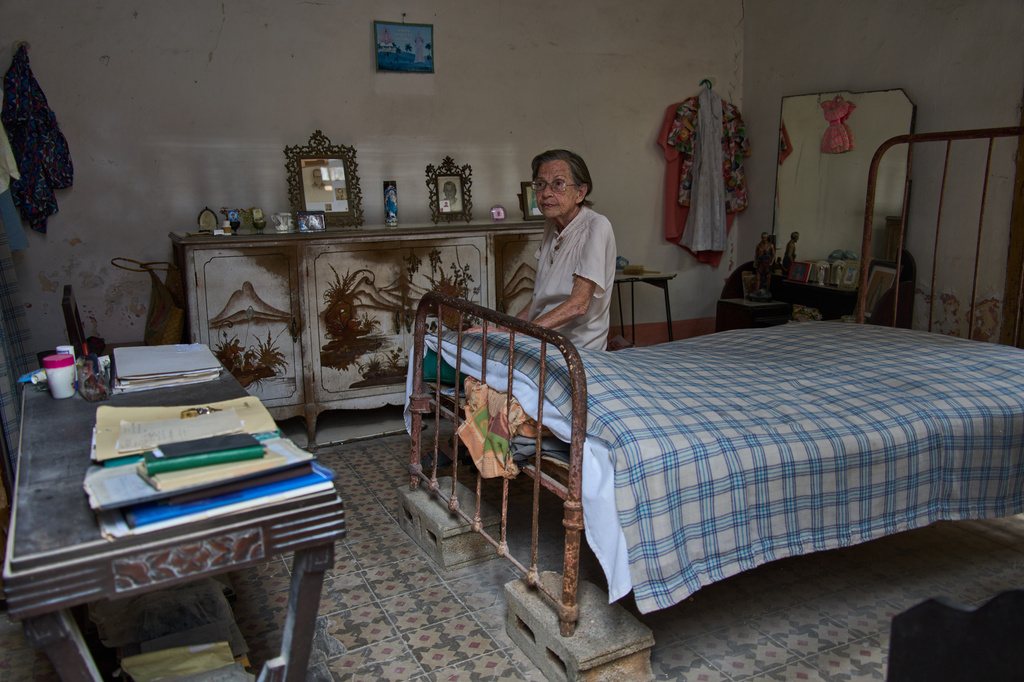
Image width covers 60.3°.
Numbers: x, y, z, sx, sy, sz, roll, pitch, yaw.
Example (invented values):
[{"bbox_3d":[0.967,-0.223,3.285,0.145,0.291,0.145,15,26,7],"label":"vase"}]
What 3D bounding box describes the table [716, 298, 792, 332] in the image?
[{"bbox_3d":[1.275,-0.010,4.687,0.270,0.400,0.270,-7,13,-24],"label":"table"}]

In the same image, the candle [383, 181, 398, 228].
[{"bbox_3d":[-0.554,-0.625,4.030,0.060,0.205,0.060,-7,13,-24],"label":"candle"}]

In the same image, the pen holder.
[{"bbox_3d":[-0.869,0.076,1.830,0.060,0.097,0.056,-7,13,-24],"label":"pen holder"}]

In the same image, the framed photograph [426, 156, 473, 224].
[{"bbox_3d":[-0.288,-0.700,4.100,0.200,0.310,0.030,-7,5,-24],"label":"framed photograph"}]

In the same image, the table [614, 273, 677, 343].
[{"bbox_3d":[0.659,-0.062,4.660,0.380,0.550,0.340,-7,13,-24],"label":"table"}]

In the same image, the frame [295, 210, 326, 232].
[{"bbox_3d":[-0.872,-0.521,3.840,0.130,0.097,0.030,-6,0,-19],"label":"frame"}]

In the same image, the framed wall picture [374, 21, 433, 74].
[{"bbox_3d":[-0.499,-1.364,4.100,0.283,0.226,0.020,-7,13,-24],"label":"framed wall picture"}]

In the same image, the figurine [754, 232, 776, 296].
[{"bbox_3d":[1.344,-0.400,4.700,0.110,0.345,0.095,2,12,16],"label":"figurine"}]

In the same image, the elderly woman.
[{"bbox_3d":[0.095,-0.037,3.120,0.600,1.210,0.450,-6,12,-21],"label":"elderly woman"}]

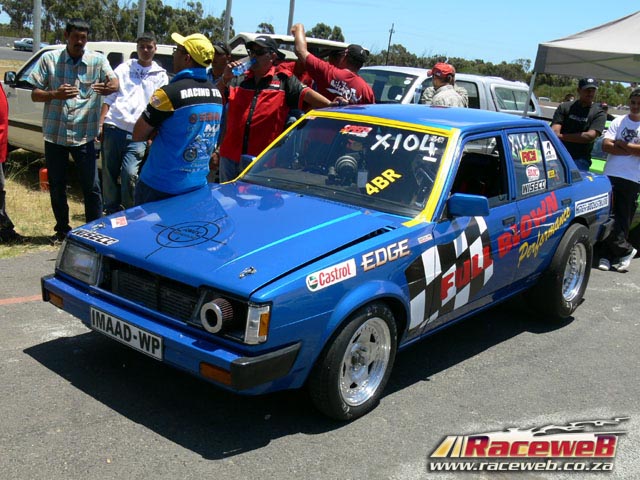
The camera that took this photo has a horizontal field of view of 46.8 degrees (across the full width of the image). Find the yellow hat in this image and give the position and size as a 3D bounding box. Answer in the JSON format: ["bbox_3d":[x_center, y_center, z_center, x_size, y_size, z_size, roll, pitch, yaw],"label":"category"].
[{"bbox_3d":[-0.745,-1.113,4.320,0.270,0.155,0.185,35,18,8],"label":"yellow hat"}]

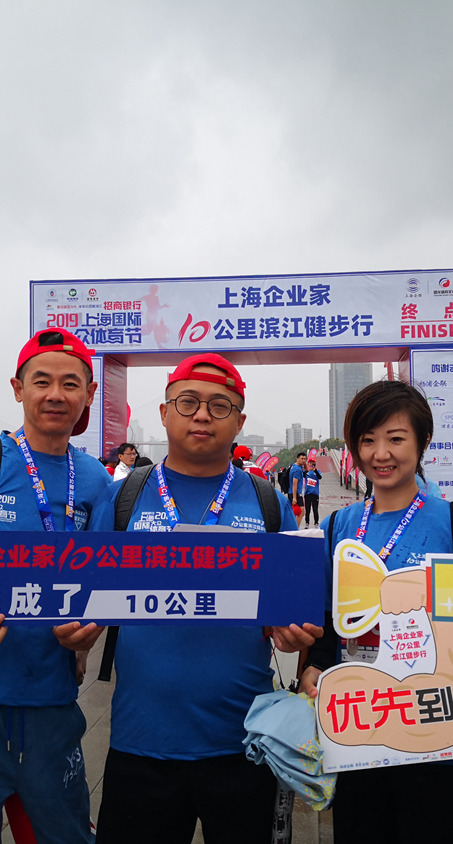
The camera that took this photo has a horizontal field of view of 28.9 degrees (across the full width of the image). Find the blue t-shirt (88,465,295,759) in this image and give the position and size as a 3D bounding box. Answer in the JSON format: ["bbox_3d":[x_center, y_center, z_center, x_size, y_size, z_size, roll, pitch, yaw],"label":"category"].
[{"bbox_3d":[-0.074,0.392,1.930,0.490,0.650,0.320,-1,-3,0],"label":"blue t-shirt"}]

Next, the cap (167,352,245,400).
[{"bbox_3d":[-0.040,-0.080,1.920,0.170,0.130,0.250,6,-13,-2],"label":"cap"}]

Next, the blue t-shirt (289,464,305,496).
[{"bbox_3d":[1.539,1.264,19.300,0.330,0.680,0.470,-1,-3,-3],"label":"blue t-shirt"}]

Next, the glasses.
[{"bbox_3d":[-0.046,-0.024,1.945,0.148,0.048,0.135,5,-6,2],"label":"glasses"}]

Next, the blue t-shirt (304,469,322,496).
[{"bbox_3d":[2.090,1.462,21.200,0.460,0.680,0.290,-1,-3,3],"label":"blue t-shirt"}]

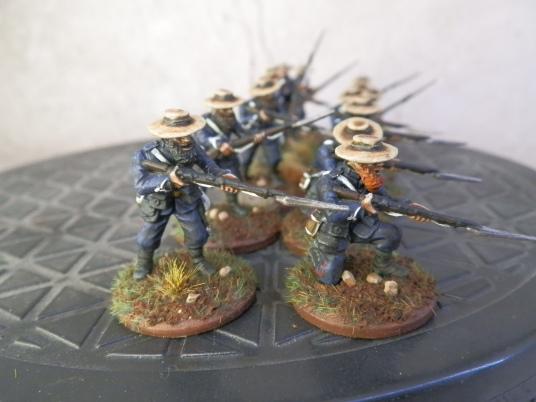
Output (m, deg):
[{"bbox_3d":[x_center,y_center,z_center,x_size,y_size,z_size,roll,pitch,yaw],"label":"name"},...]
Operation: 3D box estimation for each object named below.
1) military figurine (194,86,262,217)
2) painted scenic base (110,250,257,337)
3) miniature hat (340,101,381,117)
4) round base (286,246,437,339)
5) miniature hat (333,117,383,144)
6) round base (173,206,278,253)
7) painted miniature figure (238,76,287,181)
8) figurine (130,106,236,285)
[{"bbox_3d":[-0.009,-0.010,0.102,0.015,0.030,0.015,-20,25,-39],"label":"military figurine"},{"bbox_3d":[-0.015,0.015,0.079,0.025,0.004,0.025,-3,19,1],"label":"painted scenic base"},{"bbox_3d":[0.024,-0.025,0.111,0.010,0.003,0.010,9,31,27],"label":"miniature hat"},{"bbox_3d":[0.016,0.015,0.076,0.025,0.004,0.025,-3,19,1],"label":"round base"},{"bbox_3d":[0.018,-0.015,0.086,0.010,0.003,0.010,-2,41,2],"label":"miniature hat"},{"bbox_3d":[-0.009,0.006,0.105,0.025,0.004,0.025,-3,19,1],"label":"round base"},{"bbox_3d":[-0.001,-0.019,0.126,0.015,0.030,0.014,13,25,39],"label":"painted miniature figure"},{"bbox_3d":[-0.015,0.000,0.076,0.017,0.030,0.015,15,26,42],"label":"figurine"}]

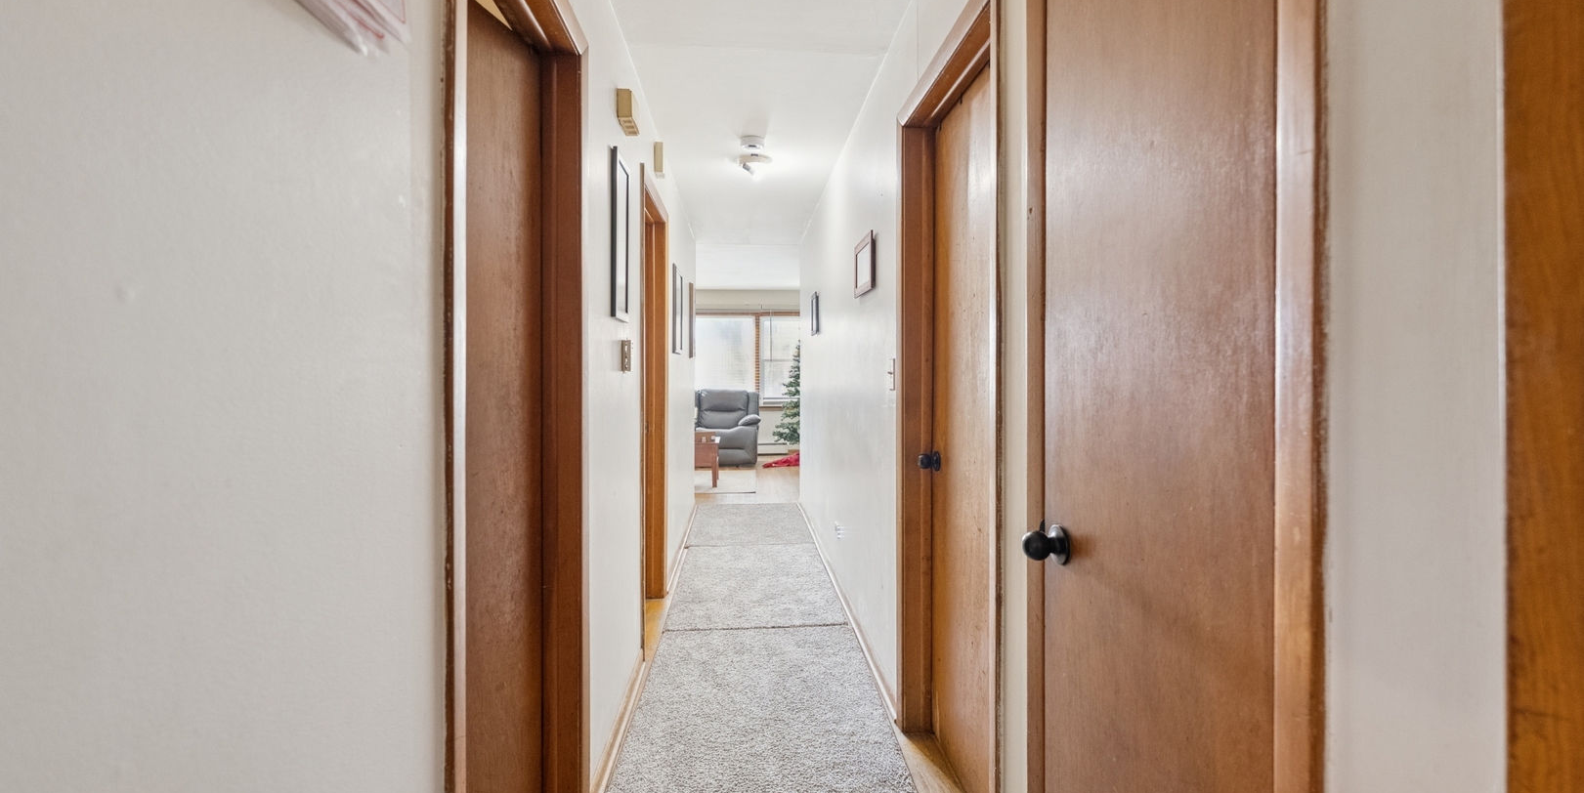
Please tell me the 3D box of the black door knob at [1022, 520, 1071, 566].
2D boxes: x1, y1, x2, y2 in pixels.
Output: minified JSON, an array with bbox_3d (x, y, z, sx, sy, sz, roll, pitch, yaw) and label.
[{"bbox_3d":[0.437,0.257,1.068,0.066,0.070,0.068,0,1,-5],"label":"black door knob"}]

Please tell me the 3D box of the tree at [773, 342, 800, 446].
[{"bbox_3d":[0.195,-0.060,8.450,1.000,1.900,1.000,0,1,-5],"label":"tree"}]

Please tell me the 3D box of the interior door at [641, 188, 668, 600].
[{"bbox_3d":[-0.714,0.052,3.035,0.120,2.117,0.845,0,1,-5],"label":"interior door"}]

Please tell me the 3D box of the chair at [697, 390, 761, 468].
[{"bbox_3d":[-0.942,0.411,8.500,0.980,1.000,0.950,0,1,2],"label":"chair"}]

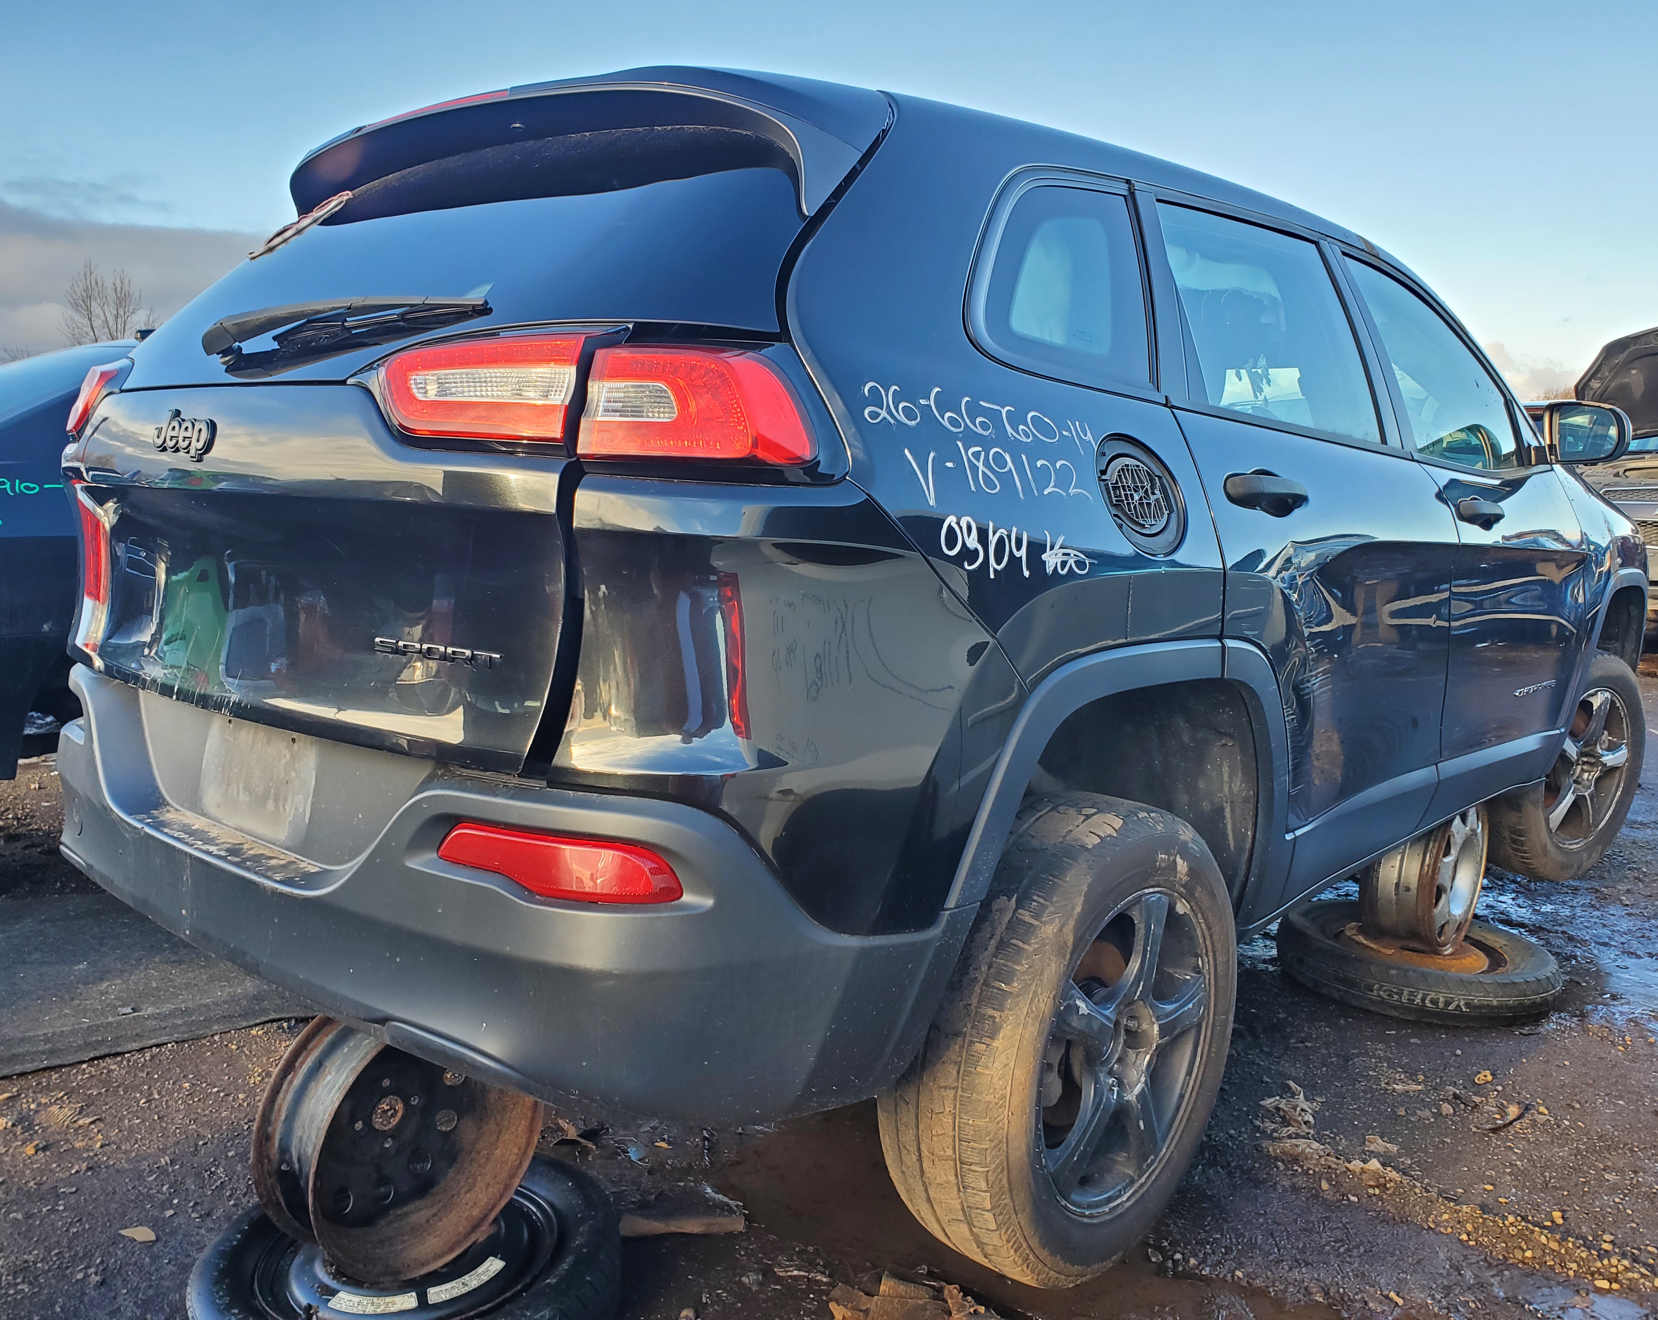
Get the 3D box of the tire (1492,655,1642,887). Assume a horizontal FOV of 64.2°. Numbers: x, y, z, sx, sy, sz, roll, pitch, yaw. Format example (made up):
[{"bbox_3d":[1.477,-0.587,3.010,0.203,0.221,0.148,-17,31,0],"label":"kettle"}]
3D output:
[{"bbox_3d":[2.190,0.310,3.985,0.700,0.700,0.225,-4,9,-35],"label":"tire"}]

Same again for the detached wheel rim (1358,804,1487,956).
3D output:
[{"bbox_3d":[1.469,0.508,3.263,0.180,0.400,0.400,10,12,40],"label":"detached wheel rim"}]

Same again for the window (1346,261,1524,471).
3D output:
[{"bbox_3d":[1.308,-0.602,2.799,0.070,0.400,0.820,-20,-9,42],"label":"window"}]

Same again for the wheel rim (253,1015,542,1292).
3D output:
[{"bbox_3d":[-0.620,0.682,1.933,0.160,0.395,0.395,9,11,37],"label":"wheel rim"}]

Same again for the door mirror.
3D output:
[{"bbox_3d":[1.700,-0.515,2.994,0.220,0.160,0.150,9,11,42],"label":"door mirror"}]

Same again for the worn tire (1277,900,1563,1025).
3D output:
[{"bbox_3d":[1.455,0.738,3.280,0.640,0.115,0.640,1,8,0],"label":"worn tire"}]

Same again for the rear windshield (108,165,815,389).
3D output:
[{"bbox_3d":[-0.670,-0.485,1.837,1.420,0.370,0.150,9,-28,42],"label":"rear windshield"}]

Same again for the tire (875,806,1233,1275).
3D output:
[{"bbox_3d":[0.369,0.565,2.006,0.230,0.700,0.700,7,10,42],"label":"tire"}]

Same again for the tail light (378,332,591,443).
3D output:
[{"bbox_3d":[-0.364,-0.288,1.422,0.360,0.130,0.110,8,11,36],"label":"tail light"}]

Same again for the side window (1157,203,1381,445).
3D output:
[{"bbox_3d":[0.718,-0.544,2.162,0.070,0.390,0.730,-20,-9,42],"label":"side window"}]

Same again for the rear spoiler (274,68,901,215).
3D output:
[{"bbox_3d":[-0.478,-0.728,2.006,1.400,0.270,0.320,9,11,42],"label":"rear spoiler"}]

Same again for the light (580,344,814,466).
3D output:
[{"bbox_3d":[-0.129,-0.253,1.298,0.220,0.135,0.180,7,10,33],"label":"light"}]

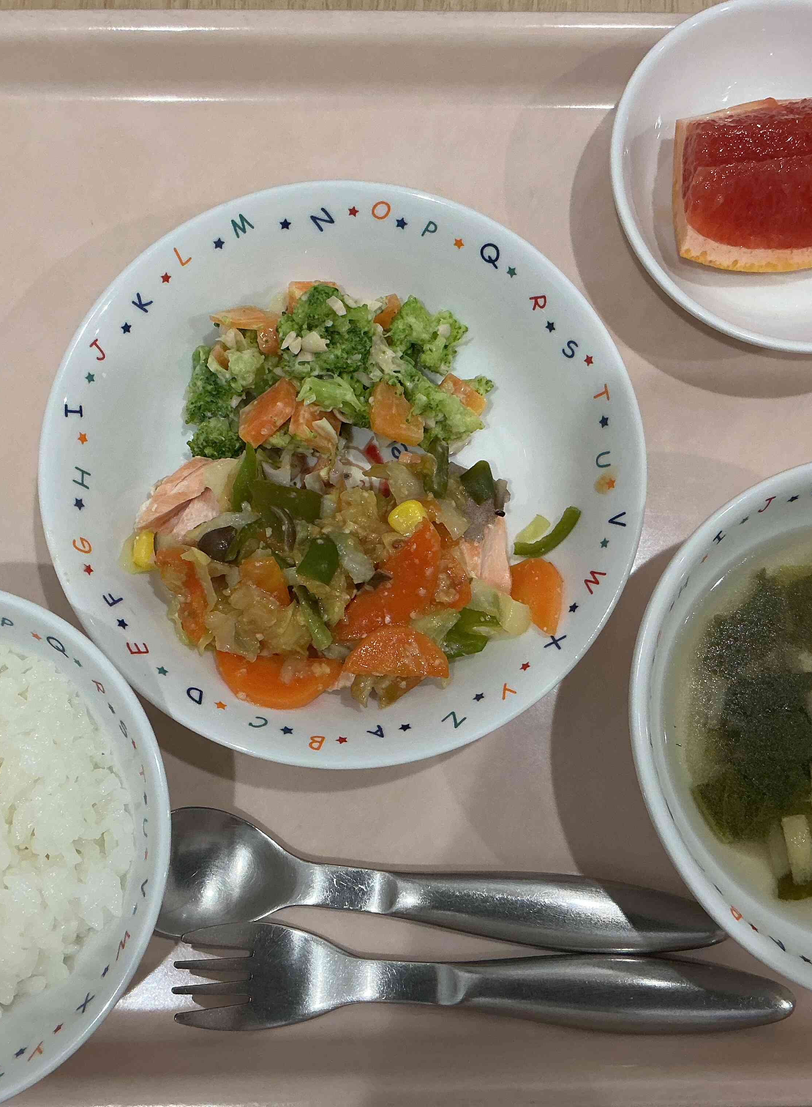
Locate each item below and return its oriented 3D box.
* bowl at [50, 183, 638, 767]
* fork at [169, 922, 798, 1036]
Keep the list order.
[{"bbox_3d":[-0.015,-0.019,0.308,0.145,0.029,0.145,0,79,-3],"label":"bowl"},{"bbox_3d":[0.020,0.103,0.292,0.148,0.015,0.024,4,79,-2],"label":"fork"}]

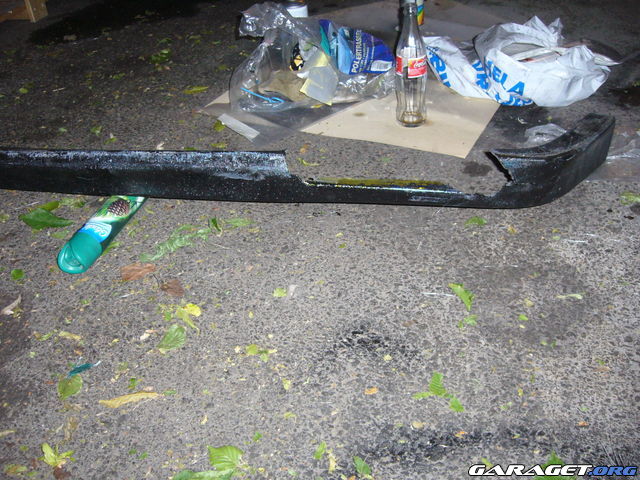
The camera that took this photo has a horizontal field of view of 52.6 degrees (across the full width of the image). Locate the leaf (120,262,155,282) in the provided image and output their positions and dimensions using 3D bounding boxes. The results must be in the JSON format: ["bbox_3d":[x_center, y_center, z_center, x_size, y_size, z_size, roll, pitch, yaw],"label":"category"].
[{"bbox_3d":[-0.276,0.046,0.981,0.052,0.012,0.041,-12,36,-10],"label":"leaf"}]

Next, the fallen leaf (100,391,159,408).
[{"bbox_3d":[-0.232,0.194,0.789,0.075,0.010,0.018,-13,38,-8],"label":"fallen leaf"}]

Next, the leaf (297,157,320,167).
[{"bbox_3d":[-0.024,-0.146,1.224,0.048,0.009,0.021,23,44,34],"label":"leaf"}]

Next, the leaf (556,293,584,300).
[{"bbox_3d":[0.335,0.076,0.861,0.037,0.006,0.011,-7,35,-2],"label":"leaf"}]

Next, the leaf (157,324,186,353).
[{"bbox_3d":[-0.190,0.130,0.853,0.029,0.010,0.050,9,37,19],"label":"leaf"}]

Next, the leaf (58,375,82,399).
[{"bbox_3d":[-0.316,0.184,0.817,0.030,0.006,0.041,-21,40,-17],"label":"leaf"}]

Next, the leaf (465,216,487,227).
[{"bbox_3d":[0.243,-0.029,1.018,0.035,0.012,0.026,-3,35,3],"label":"leaf"}]

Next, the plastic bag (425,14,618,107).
[{"bbox_3d":[0.427,-0.413,1.444,0.370,0.125,0.270,1,36,10],"label":"plastic bag"}]

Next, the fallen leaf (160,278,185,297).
[{"bbox_3d":[-0.209,0.069,0.946,0.041,0.007,0.029,21,46,31],"label":"fallen leaf"}]

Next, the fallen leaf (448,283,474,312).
[{"bbox_3d":[0.196,0.076,0.872,0.022,0.010,0.058,-15,39,-10],"label":"fallen leaf"}]

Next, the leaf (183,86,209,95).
[{"bbox_3d":[-0.283,-0.341,1.478,0.055,0.008,0.029,-34,45,-30],"label":"leaf"}]

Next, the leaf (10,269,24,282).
[{"bbox_3d":[-0.471,0.053,1.009,0.018,0.004,0.036,-30,43,-26],"label":"leaf"}]

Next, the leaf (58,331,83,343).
[{"bbox_3d":[-0.337,0.130,0.875,0.036,0.006,0.012,9,38,20],"label":"leaf"}]

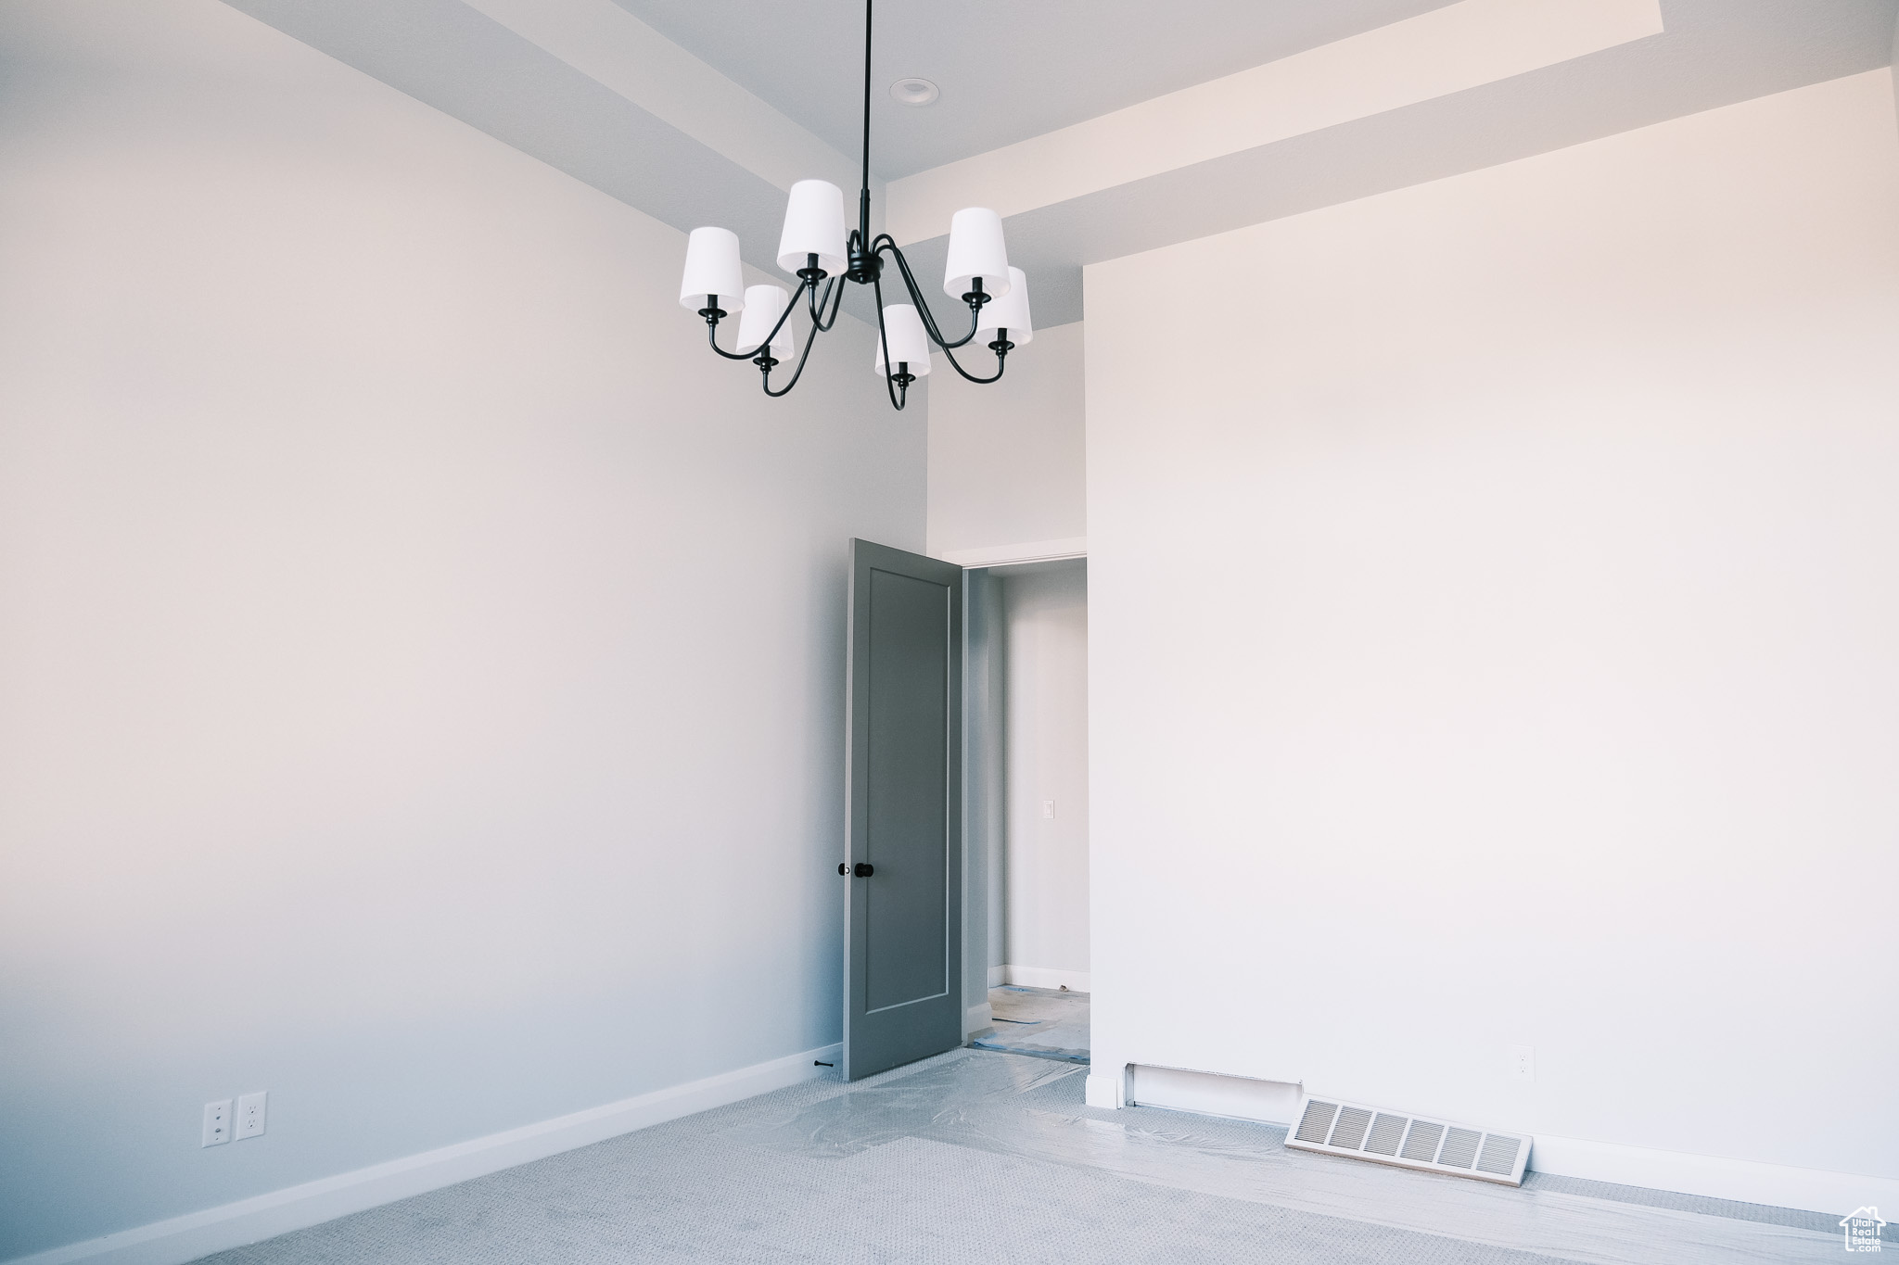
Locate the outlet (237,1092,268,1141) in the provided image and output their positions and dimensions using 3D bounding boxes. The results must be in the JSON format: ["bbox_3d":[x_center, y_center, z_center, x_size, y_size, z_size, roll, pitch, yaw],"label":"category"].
[{"bbox_3d":[-1.977,1.373,3.440,0.010,0.119,0.077,-4,-9,33],"label":"outlet"}]

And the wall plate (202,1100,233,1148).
[{"bbox_3d":[-2.026,1.362,3.364,0.010,0.115,0.074,-4,-9,33],"label":"wall plate"}]

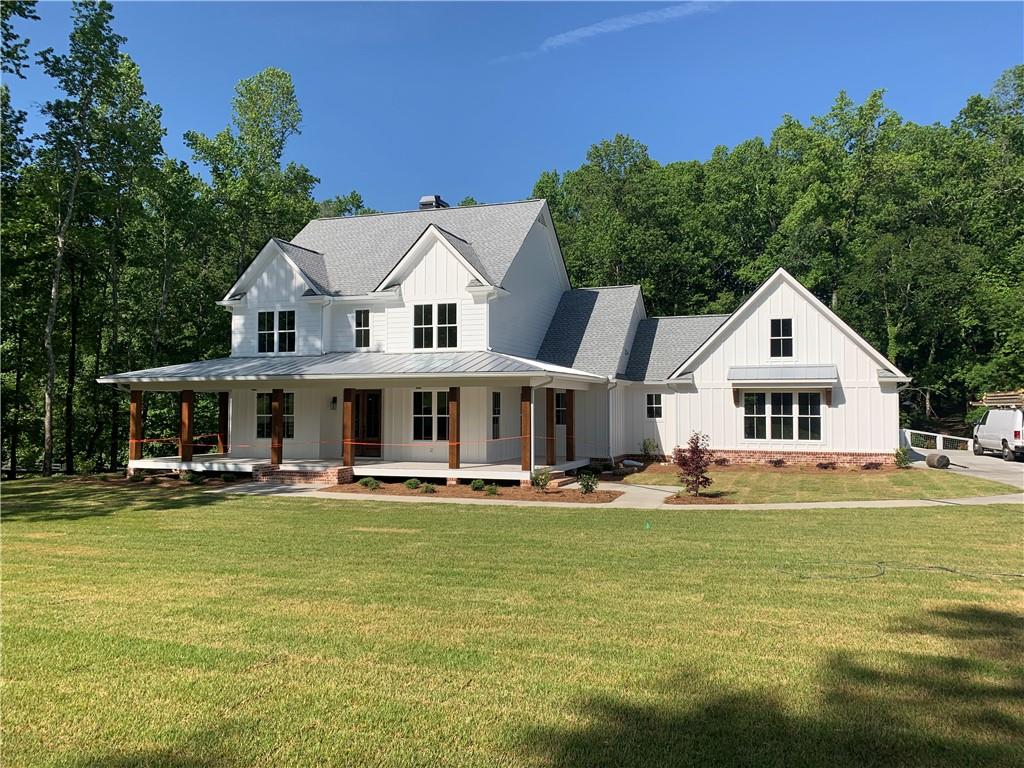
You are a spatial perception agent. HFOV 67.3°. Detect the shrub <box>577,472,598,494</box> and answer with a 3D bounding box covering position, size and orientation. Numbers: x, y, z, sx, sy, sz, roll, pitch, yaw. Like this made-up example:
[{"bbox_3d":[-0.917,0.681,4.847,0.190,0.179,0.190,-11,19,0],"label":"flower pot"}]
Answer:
[{"bbox_3d":[2.134,2.785,21.742,0.608,0.608,0.608,-1,-2,20],"label":"shrub"}]

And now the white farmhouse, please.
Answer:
[{"bbox_3d":[0.926,-2.715,31.482,27.450,12.170,17.800,-1,-2,20],"label":"white farmhouse"}]

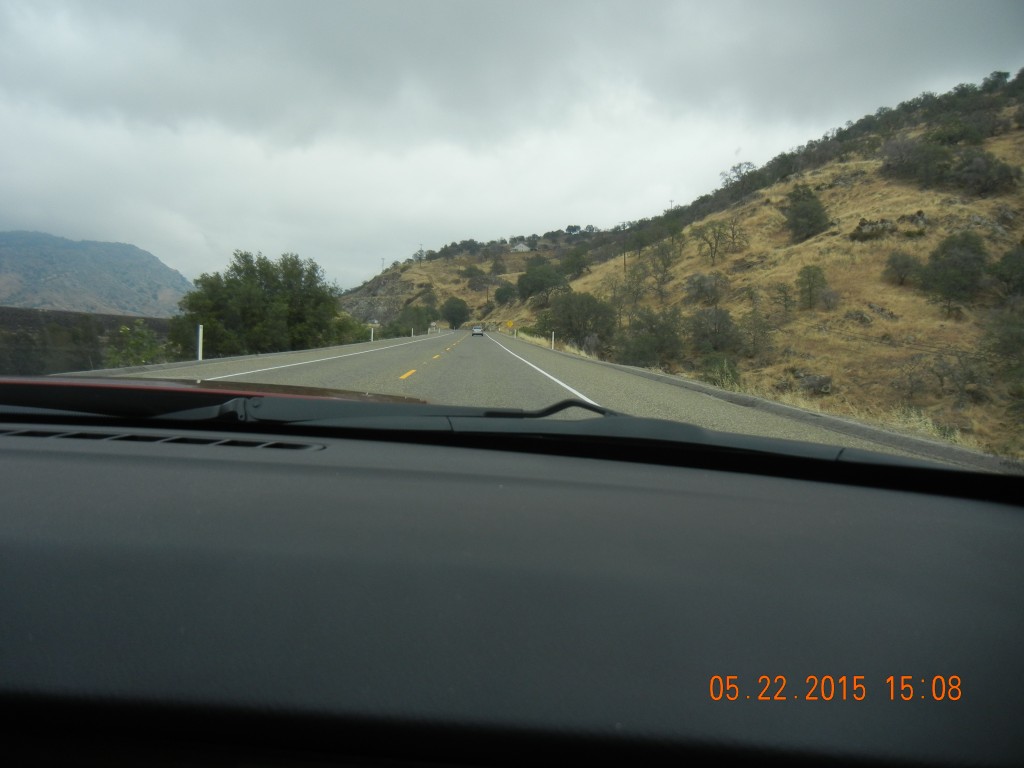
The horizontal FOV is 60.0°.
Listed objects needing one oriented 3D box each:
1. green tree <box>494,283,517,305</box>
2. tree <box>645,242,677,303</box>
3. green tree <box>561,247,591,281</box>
[{"bbox_3d":[-1.758,-24.473,240.000,5.950,5.950,5.650,2,3,-1],"label":"green tree"},{"bbox_3d":[20.915,-15.704,125.000,4.510,8.450,4.280,3,4,9],"label":"tree"},{"bbox_3d":[16.456,-31.228,230.000,7.770,8.810,7.390,2,3,4],"label":"green tree"}]

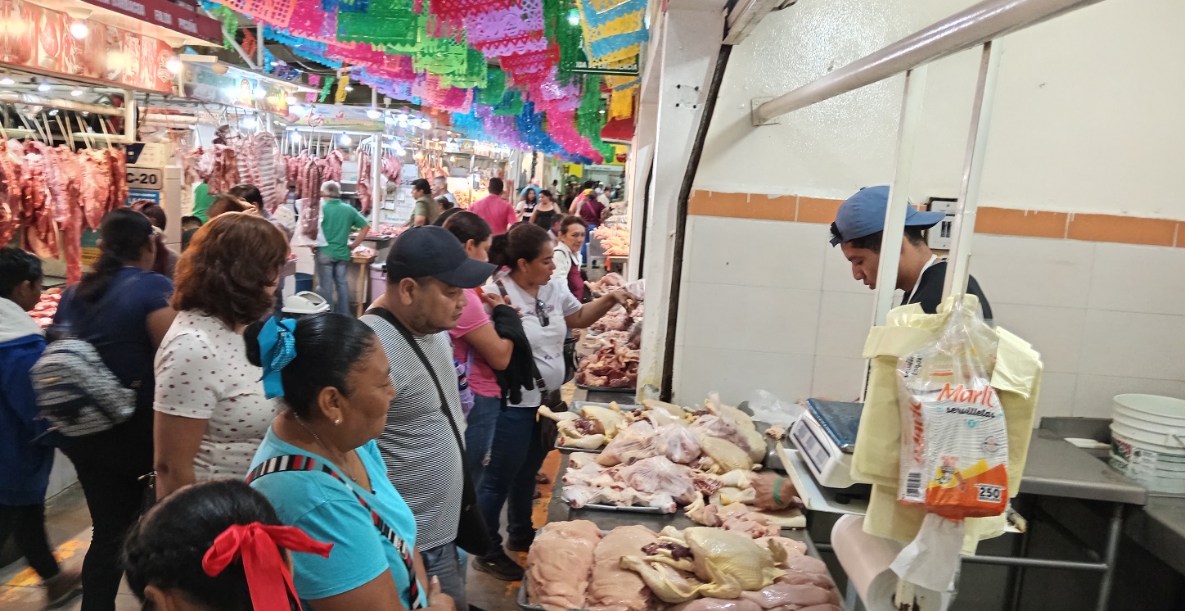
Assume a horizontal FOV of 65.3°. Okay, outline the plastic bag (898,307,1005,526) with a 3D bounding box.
[{"bbox_3d":[0.495,0.151,1.280,0.130,0.275,0.090,5,8,11],"label":"plastic bag"}]

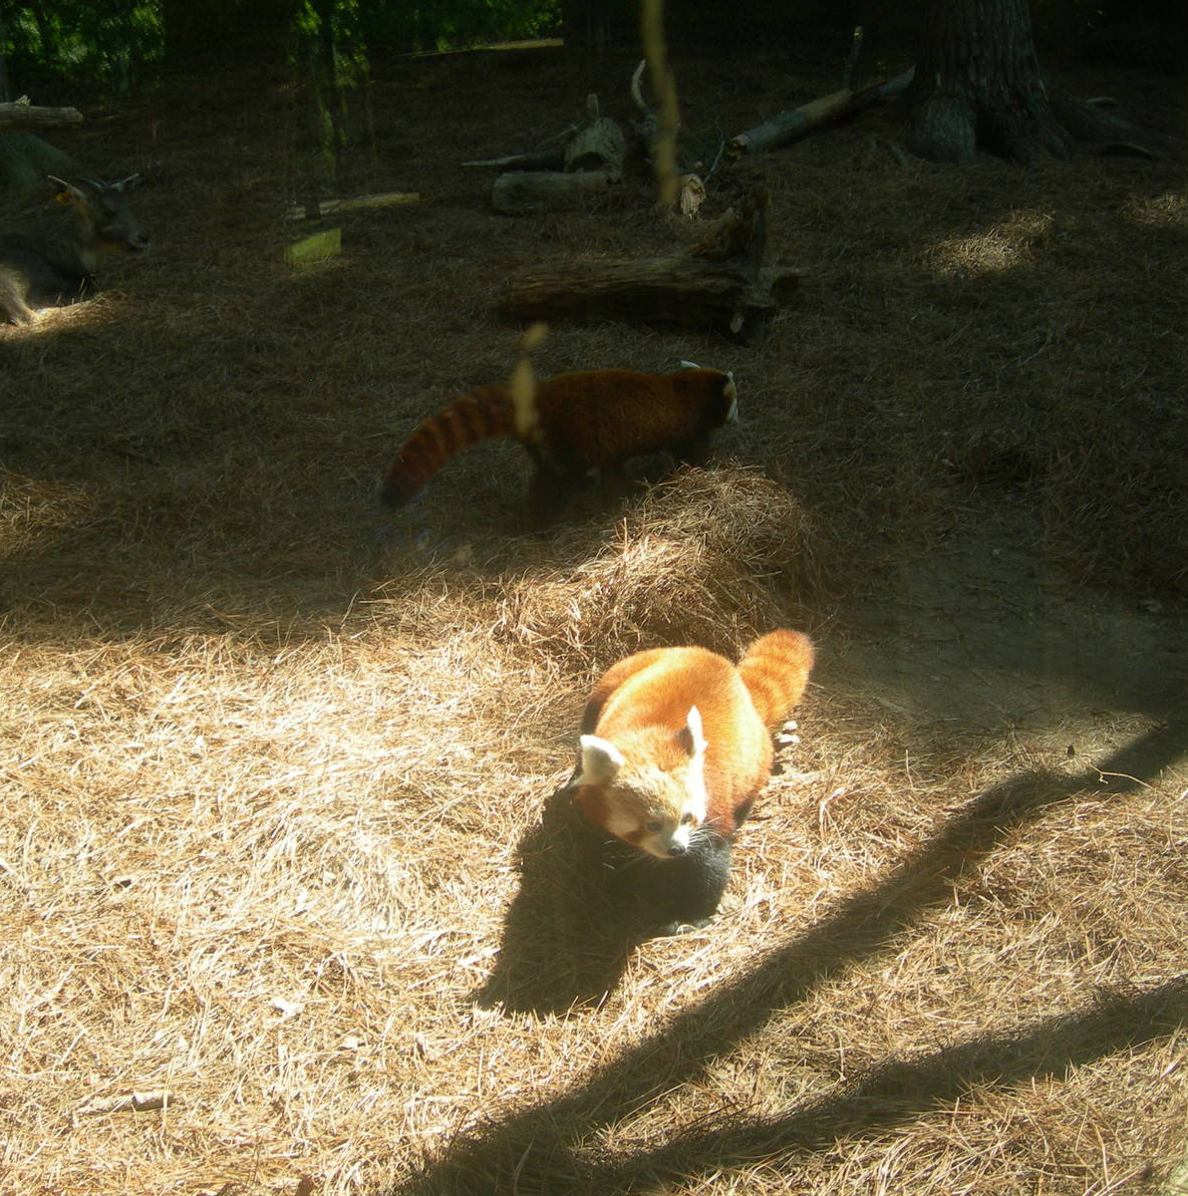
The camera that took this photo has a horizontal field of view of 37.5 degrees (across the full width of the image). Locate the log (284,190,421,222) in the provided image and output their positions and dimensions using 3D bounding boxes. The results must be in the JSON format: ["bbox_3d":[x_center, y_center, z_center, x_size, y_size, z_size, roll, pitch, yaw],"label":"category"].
[{"bbox_3d":[-1.126,-1.824,8.198,0.686,0.080,0.100,-10,21,-29],"label":"log"}]

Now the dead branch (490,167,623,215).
[{"bbox_3d":[-0.176,-1.952,8.400,0.640,0.220,0.240,-3,16,-11],"label":"dead branch"}]

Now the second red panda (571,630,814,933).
[{"bbox_3d":[0.155,0.222,2.877,0.330,0.330,0.840,3,16,11],"label":"second red panda"}]

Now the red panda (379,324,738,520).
[{"bbox_3d":[-0.078,-0.392,4.278,0.880,0.350,0.240,-4,16,-15],"label":"red panda"}]

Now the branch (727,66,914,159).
[{"bbox_3d":[1.460,-2.992,10.750,0.160,0.160,2.343,12,29,32],"label":"branch"}]

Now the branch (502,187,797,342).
[{"bbox_3d":[0.194,-1.161,6.120,1.020,0.500,0.450,-1,16,-5],"label":"branch"}]

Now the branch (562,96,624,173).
[{"bbox_3d":[0.003,-2.419,9.150,0.340,0.420,0.380,0,13,0],"label":"branch"}]

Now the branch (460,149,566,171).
[{"bbox_3d":[-0.431,-2.345,9.400,0.580,0.110,0.140,-3,16,-11],"label":"branch"}]

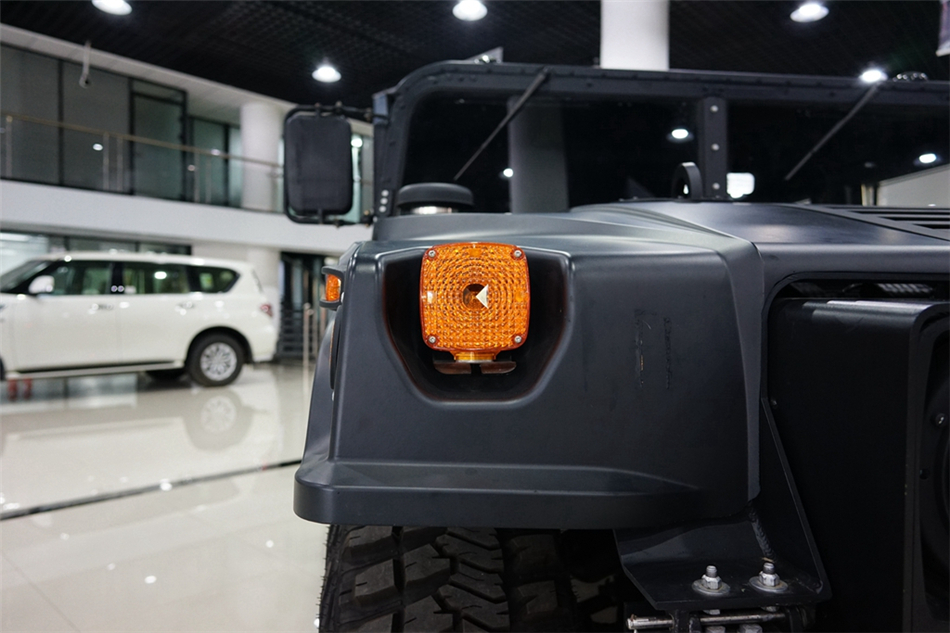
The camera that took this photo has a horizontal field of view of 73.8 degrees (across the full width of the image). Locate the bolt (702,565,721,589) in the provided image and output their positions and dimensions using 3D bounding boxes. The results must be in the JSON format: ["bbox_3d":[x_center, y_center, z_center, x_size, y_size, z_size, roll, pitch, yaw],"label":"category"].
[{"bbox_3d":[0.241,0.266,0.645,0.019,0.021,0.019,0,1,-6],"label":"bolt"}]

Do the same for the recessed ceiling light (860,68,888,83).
[{"bbox_3d":[7.850,-4.760,12.500,0.410,0.100,0.410,0,1,0],"label":"recessed ceiling light"}]

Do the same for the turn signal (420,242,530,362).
[{"bbox_3d":[0.002,-0.015,0.650,0.110,0.120,0.060,0,1,-6],"label":"turn signal"}]

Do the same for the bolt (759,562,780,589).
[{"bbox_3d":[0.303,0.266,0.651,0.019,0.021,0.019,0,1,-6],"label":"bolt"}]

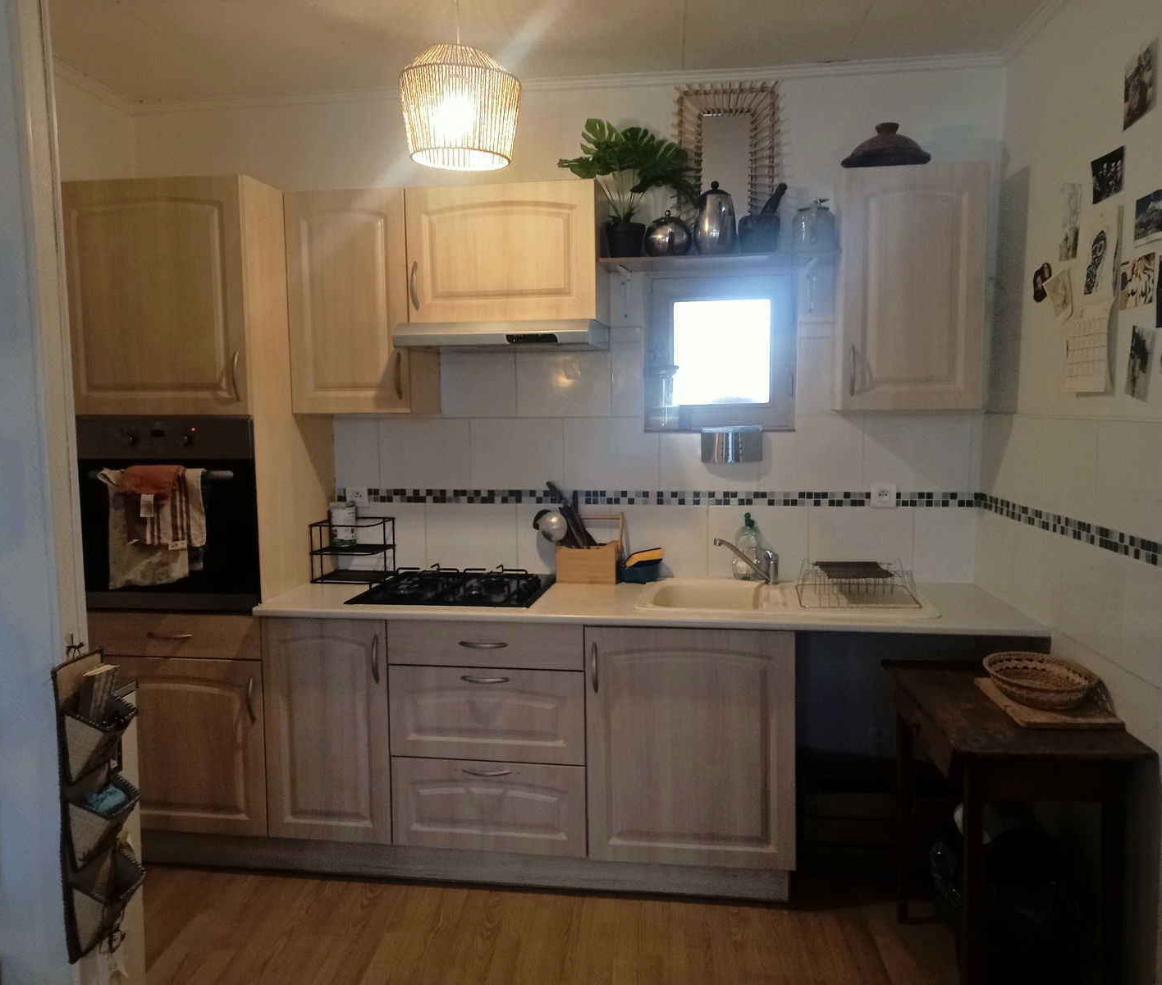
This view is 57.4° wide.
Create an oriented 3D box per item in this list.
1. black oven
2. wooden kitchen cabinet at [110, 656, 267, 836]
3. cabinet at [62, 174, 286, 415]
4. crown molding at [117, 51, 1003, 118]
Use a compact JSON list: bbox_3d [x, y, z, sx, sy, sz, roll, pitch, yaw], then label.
[{"bbox_3d":[-1.239,0.041,3.493,0.596,0.591,0.560,0,5,9],"label":"black oven"},{"bbox_3d":[-1.220,0.760,3.593,0.596,0.558,0.560,0,6,10],"label":"wooden kitchen cabinet"},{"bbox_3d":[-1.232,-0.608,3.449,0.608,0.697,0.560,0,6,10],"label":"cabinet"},{"bbox_3d":[-0.151,-1.345,3.526,2.943,0.049,0.048,0,5,10],"label":"crown molding"}]

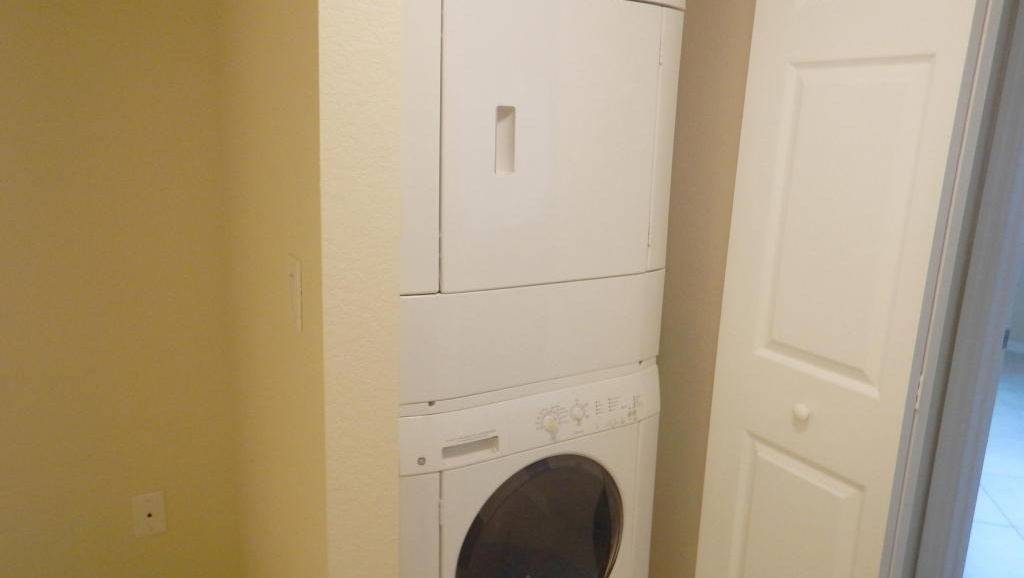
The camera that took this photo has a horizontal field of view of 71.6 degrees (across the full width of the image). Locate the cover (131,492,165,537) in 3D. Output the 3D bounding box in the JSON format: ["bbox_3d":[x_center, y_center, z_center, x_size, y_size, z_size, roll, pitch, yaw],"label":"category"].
[{"bbox_3d":[-0.939,0.585,1.841,0.071,0.116,0.009,-5,14,-30],"label":"cover"}]

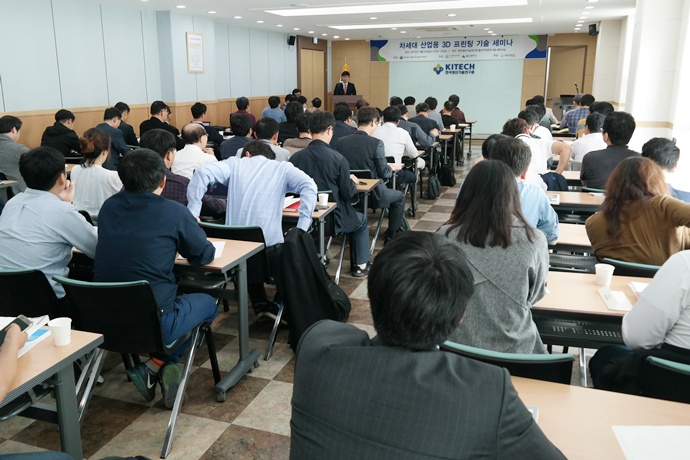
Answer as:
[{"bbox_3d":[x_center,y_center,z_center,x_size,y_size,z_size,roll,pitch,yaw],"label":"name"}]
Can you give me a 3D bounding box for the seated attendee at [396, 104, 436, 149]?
[{"bbox_3d":[0.827,-1.007,6.830,0.580,1.250,0.850,6,17,19],"label":"seated attendee"}]

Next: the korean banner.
[{"bbox_3d":[2.575,-4.257,12.183,4.092,0.500,0.030,6,17,19],"label":"korean banner"}]

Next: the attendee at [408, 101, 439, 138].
[{"bbox_3d":[1.166,-1.274,7.826,0.540,1.262,0.800,5,17,20],"label":"attendee"}]

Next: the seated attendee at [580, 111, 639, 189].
[{"bbox_3d":[2.350,-0.312,4.547,0.520,1.340,0.750,7,17,19],"label":"seated attendee"}]

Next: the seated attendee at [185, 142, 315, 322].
[{"bbox_3d":[-0.551,0.010,3.468,0.680,1.200,0.820,7,17,19],"label":"seated attendee"}]

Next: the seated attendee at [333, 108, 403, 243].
[{"bbox_3d":[0.289,-0.556,5.279,0.550,1.330,0.780,7,17,19],"label":"seated attendee"}]

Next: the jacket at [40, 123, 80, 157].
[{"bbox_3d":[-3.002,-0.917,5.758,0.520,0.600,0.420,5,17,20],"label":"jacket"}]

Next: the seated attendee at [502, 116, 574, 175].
[{"bbox_3d":[1.817,-0.371,4.865,0.580,1.260,0.800,7,17,19],"label":"seated attendee"}]

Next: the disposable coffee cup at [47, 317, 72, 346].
[{"bbox_3d":[-1.006,0.362,1.827,0.074,0.077,0.074,0,16,0],"label":"disposable coffee cup"}]

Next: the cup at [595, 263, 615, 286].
[{"bbox_3d":[1.099,0.189,2.187,0.074,0.080,0.074,5,17,20],"label":"cup"}]

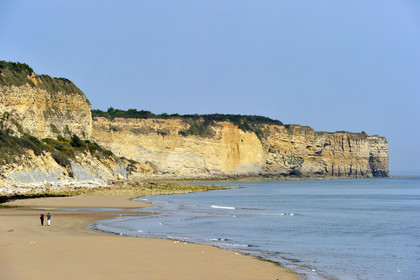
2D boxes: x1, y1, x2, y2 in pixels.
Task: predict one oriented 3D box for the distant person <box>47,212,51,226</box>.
[{"bbox_3d":[-20.934,10.311,303.000,0.500,1.730,0.350,0,-1,-7],"label":"distant person"}]

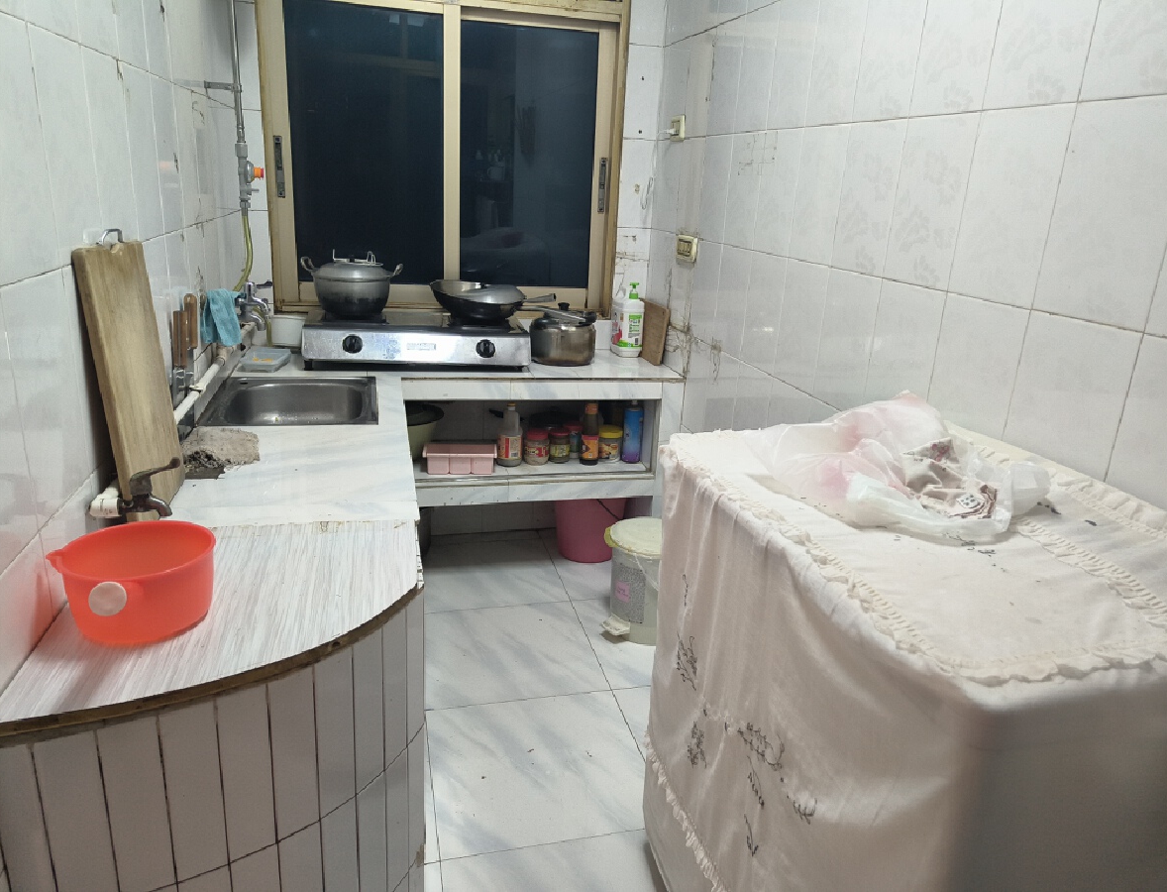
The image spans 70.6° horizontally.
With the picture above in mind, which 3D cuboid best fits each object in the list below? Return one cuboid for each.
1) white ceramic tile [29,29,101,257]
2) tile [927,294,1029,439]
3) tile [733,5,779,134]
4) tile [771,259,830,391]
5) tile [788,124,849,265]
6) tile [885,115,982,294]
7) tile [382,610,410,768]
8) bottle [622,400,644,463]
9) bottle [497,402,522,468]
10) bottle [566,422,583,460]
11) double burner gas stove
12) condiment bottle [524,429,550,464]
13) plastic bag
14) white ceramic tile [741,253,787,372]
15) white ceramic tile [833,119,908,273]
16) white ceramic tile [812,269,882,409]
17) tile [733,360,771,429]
[{"bbox_3d":[-0.727,-0.415,1.159,0.012,0.300,0.200,-1,18,-14],"label":"white ceramic tile"},{"bbox_3d":[0.673,-0.100,1.425,0.012,0.300,0.200,-2,18,-14],"label":"tile"},{"bbox_3d":[0.454,-0.972,2.142,0.010,0.297,0.199,-2,18,-14],"label":"tile"},{"bbox_3d":[0.522,-0.287,1.969,0.010,0.298,0.200,-2,18,-14],"label":"tile"},{"bbox_3d":[0.538,-0.570,1.878,0.010,0.298,0.200,-2,18,-14],"label":"tile"},{"bbox_3d":[0.636,-0.446,1.509,0.012,0.300,0.200,-2,18,-14],"label":"tile"},{"bbox_3d":[-0.286,0.365,1.239,0.012,0.243,0.061,10,19,20],"label":"tile"},{"bbox_3d":[0.171,-0.051,2.828,0.059,0.216,0.059,3,18,-1],"label":"bottle"},{"bbox_3d":[-0.250,-0.043,2.803,0.085,0.216,0.085,1,18,-5],"label":"bottle"},{"bbox_3d":[-0.027,-0.019,2.938,0.071,0.112,0.071,3,18,-1],"label":"bottle"},{"bbox_3d":[-0.533,-0.360,2.716,0.700,0.155,0.370,0,18,-10],"label":"double burner gas stove"},{"bbox_3d":[-0.162,0.002,2.863,0.084,0.106,0.084,-2,18,-14],"label":"condiment bottle"},{"bbox_3d":[0.433,-0.004,1.117,0.370,0.105,0.395,-2,18,-14],"label":"plastic bag"},{"bbox_3d":[0.480,-0.351,2.169,0.012,0.300,0.200,-2,18,-14],"label":"white ceramic tile"},{"bbox_3d":[0.587,-0.508,1.694,0.010,0.298,0.200,-2,18,-14],"label":"white ceramic tile"},{"bbox_3d":[0.572,-0.224,1.785,0.012,0.300,0.200,-2,18,-14],"label":"white ceramic tile"},{"bbox_3d":[0.458,-0.066,2.244,0.010,0.298,0.200,-2,18,-14],"label":"tile"}]

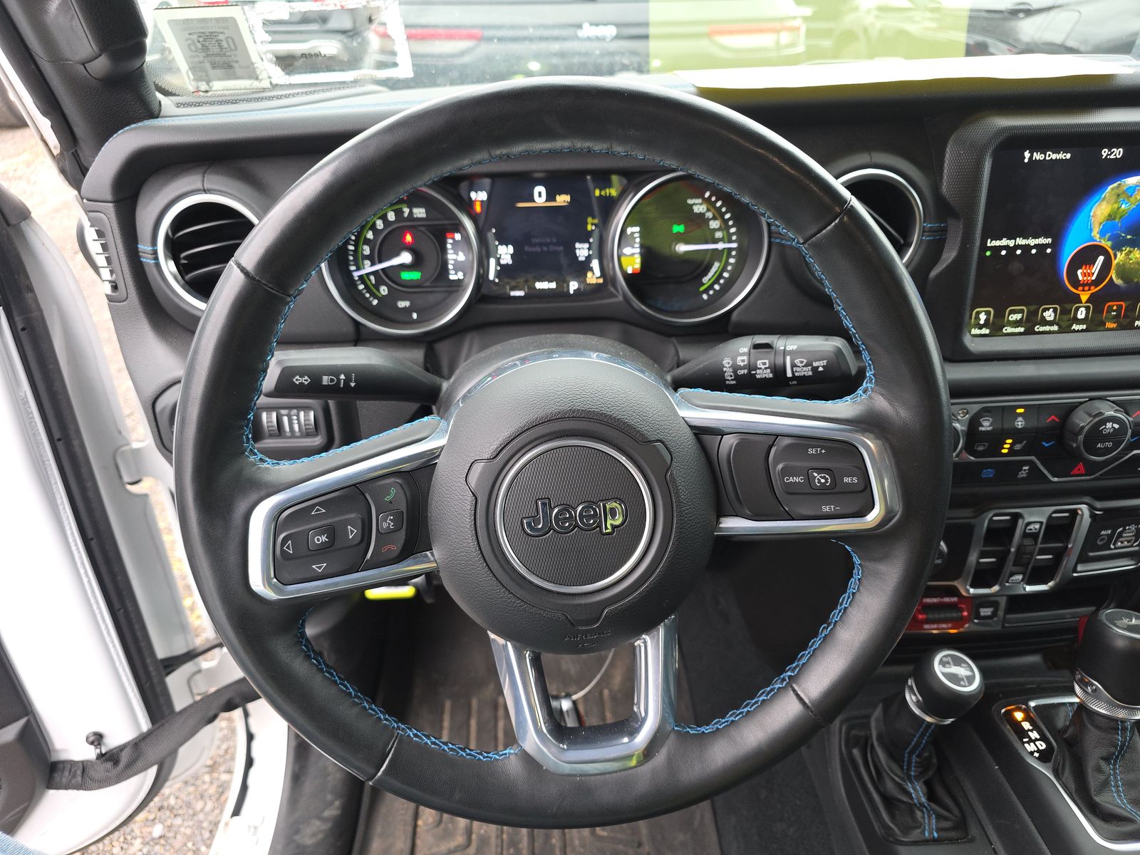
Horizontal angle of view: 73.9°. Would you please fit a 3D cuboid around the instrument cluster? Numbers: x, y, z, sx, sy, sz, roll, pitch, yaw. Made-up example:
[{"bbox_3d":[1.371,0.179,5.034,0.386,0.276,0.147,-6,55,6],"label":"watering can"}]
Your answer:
[{"bbox_3d":[-0.017,-0.136,0.579,0.332,0.120,0.050,-3,25,-2],"label":"instrument cluster"}]

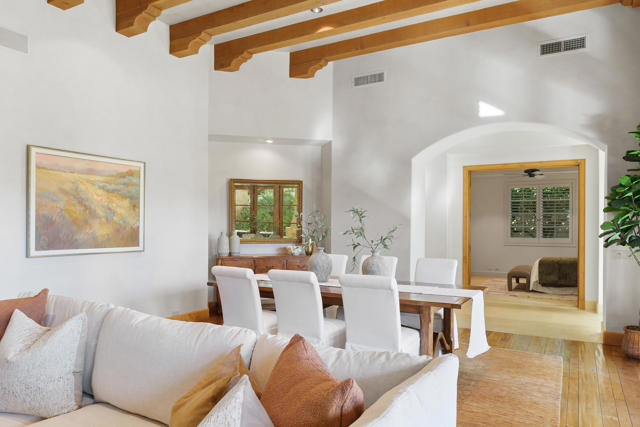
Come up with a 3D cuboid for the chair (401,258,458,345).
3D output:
[{"bbox_3d":[1.210,1.009,4.850,0.480,0.985,0.600,0,-1,29],"label":"chair"}]

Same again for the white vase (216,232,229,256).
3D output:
[{"bbox_3d":[-1.482,0.476,6.821,0.176,0.371,0.176,1,-1,-15],"label":"white vase"}]

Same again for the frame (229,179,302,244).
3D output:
[{"bbox_3d":[-0.875,-0.025,7.222,1.204,1.040,0.050,1,-1,-15],"label":"frame"}]

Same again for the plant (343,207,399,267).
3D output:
[{"bbox_3d":[0.569,0.361,4.898,0.570,0.860,0.460,0,-1,30],"label":"plant"}]

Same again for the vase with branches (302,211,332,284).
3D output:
[{"bbox_3d":[-0.020,0.373,5.194,0.380,0.840,0.360,0,-1,0],"label":"vase with branches"}]

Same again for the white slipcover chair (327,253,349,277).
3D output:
[{"bbox_3d":[0.017,1.070,5.940,0.500,1.000,0.650,0,-1,30],"label":"white slipcover chair"}]

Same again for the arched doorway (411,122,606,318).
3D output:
[{"bbox_3d":[2.459,0.184,6.046,2.337,2.718,0.550,0,-1,29],"label":"arched doorway"}]

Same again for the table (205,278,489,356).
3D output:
[{"bbox_3d":[0.230,1.106,4.504,2.580,0.760,1.120,0,-1,29],"label":"table"}]

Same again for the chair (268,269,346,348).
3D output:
[{"bbox_3d":[-0.092,1.032,4.247,0.500,1.000,0.650,0,-1,30],"label":"chair"}]

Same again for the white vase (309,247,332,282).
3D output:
[{"bbox_3d":[0.014,0.594,5.191,0.265,0.400,0.265,0,-1,0],"label":"white vase"}]

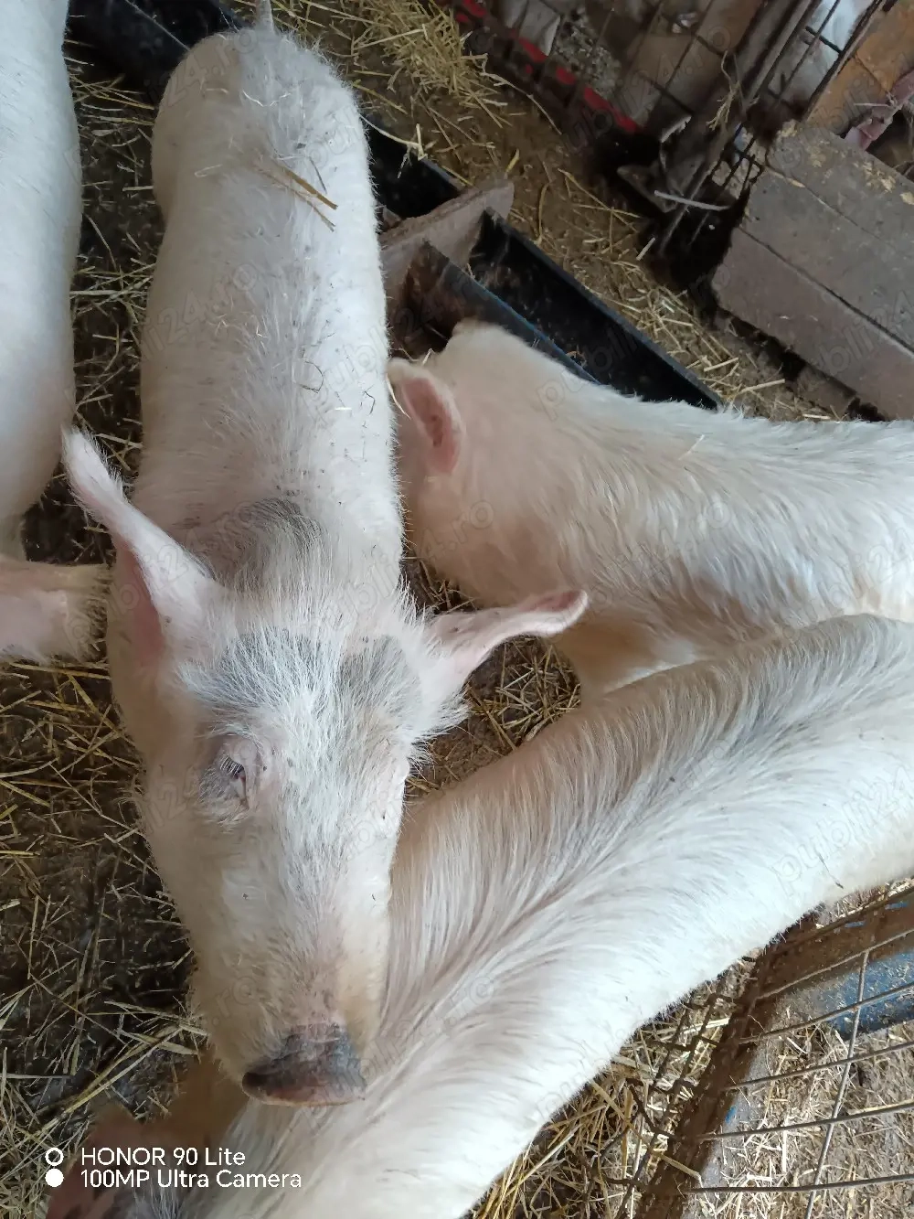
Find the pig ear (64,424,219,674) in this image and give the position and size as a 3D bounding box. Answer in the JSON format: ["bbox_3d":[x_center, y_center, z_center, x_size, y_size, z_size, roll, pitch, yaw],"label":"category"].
[{"bbox_3d":[-0.197,-0.039,0.605,0.047,0.075,0.150,-28,85,15],"label":"pig ear"}]

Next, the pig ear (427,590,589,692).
[{"bbox_3d":[0.033,0.019,0.645,0.118,0.042,0.075,-20,22,-12],"label":"pig ear"}]

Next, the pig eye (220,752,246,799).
[{"bbox_3d":[-0.135,0.101,0.575,0.012,0.017,0.027,-24,92,-47],"label":"pig eye"}]

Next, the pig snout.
[{"bbox_3d":[-0.089,0.258,0.545,0.065,0.047,0.036,1,81,-25],"label":"pig snout"}]

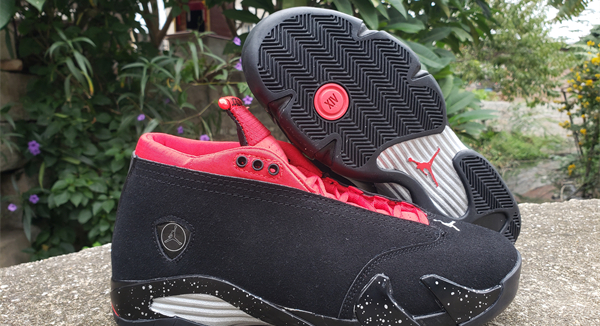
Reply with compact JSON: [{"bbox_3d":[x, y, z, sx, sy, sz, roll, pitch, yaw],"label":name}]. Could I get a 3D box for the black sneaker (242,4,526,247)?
[{"bbox_3d":[0.064,-0.023,0.394,0.283,0.107,0.125,40,0,-18],"label":"black sneaker"}]

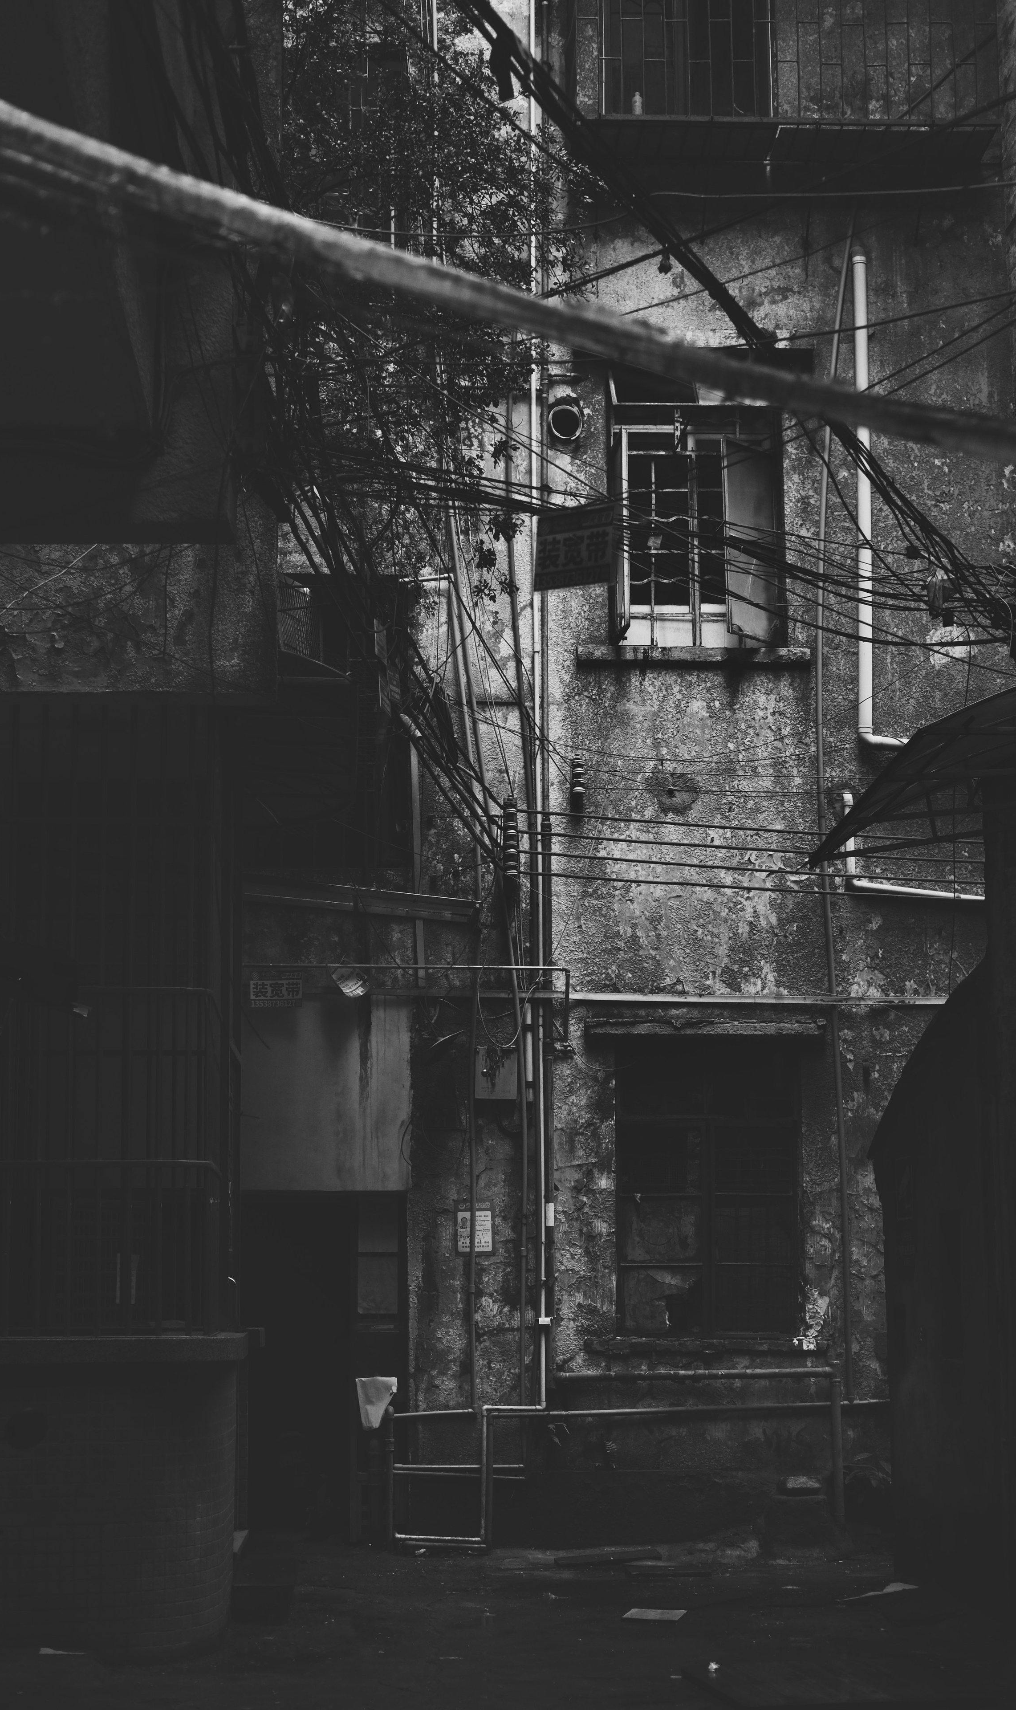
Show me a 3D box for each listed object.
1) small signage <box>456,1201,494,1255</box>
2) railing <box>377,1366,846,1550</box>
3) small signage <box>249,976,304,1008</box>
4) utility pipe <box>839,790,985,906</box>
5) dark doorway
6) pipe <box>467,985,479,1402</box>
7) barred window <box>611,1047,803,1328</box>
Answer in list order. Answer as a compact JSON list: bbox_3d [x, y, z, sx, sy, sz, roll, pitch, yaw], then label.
[{"bbox_3d":[-0.198,2.213,14.947,0.238,0.322,0.020,0,-9,-3],"label":"small signage"},{"bbox_3d":[0.607,3.494,14.594,2.729,1.042,0.400,0,-9,-3],"label":"railing"},{"bbox_3d":[-1.385,0.823,14.994,0.317,0.192,0.020,0,-9,-3],"label":"small signage"},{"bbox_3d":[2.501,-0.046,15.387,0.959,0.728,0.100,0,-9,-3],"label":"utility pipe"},{"bbox_3d":[-1.091,3.003,14.907,0.979,2.010,0.250,0,-9,-3],"label":"dark doorway"},{"bbox_3d":[-0.210,2.006,14.949,0.045,2.540,0.045,0,-9,-3],"label":"pipe"},{"bbox_3d":[1.197,1.991,15.127,1.098,1.759,0.150,0,-9,-3],"label":"barred window"}]

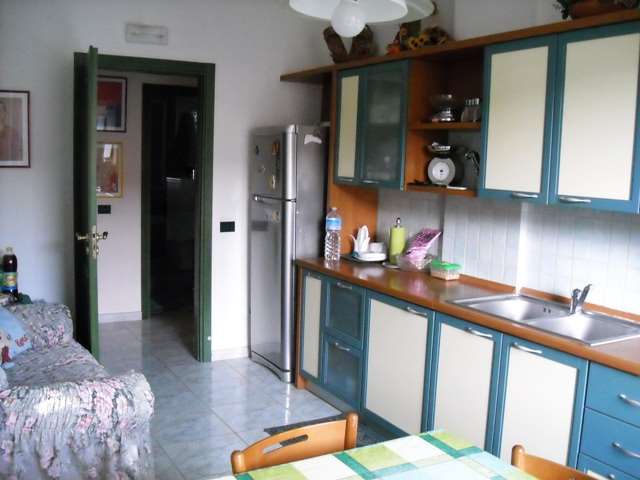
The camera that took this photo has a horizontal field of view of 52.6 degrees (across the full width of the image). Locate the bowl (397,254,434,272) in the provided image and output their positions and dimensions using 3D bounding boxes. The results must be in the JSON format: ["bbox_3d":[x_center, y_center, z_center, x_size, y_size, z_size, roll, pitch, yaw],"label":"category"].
[{"bbox_3d":[0.601,0.143,4.055,0.225,0.090,0.225,-3,9,-31],"label":"bowl"}]

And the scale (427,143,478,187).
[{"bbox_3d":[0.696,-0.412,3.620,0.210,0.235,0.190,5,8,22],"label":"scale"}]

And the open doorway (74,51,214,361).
[{"bbox_3d":[-1.264,-0.167,4.723,0.948,2.224,0.160,-1,8,-20],"label":"open doorway"}]

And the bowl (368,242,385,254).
[{"bbox_3d":[0.388,0.056,4.430,0.100,0.065,0.100,2,7,0],"label":"bowl"}]

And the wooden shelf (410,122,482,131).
[{"bbox_3d":[0.792,-0.603,3.510,0.336,0.030,0.578,-3,9,-31],"label":"wooden shelf"}]

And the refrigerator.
[{"bbox_3d":[-0.117,0.079,4.832,0.620,1.780,0.640,-3,9,-31],"label":"refrigerator"}]

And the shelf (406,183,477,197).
[{"bbox_3d":[0.781,-0.270,3.553,0.336,0.030,0.578,-3,9,-31],"label":"shelf"}]

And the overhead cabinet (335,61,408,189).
[{"bbox_3d":[0.440,-0.699,4.062,0.352,0.731,0.736,-3,9,-31],"label":"overhead cabinet"}]

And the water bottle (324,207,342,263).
[{"bbox_3d":[0.095,-0.041,4.315,0.098,0.350,0.098,-3,9,-31],"label":"water bottle"}]

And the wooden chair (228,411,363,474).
[{"bbox_3d":[0.073,0.967,1.682,0.440,0.850,0.470,-5,10,-41],"label":"wooden chair"}]

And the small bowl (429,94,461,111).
[{"bbox_3d":[0.701,-0.774,3.644,0.172,0.072,0.172,2,7,0],"label":"small bowl"}]

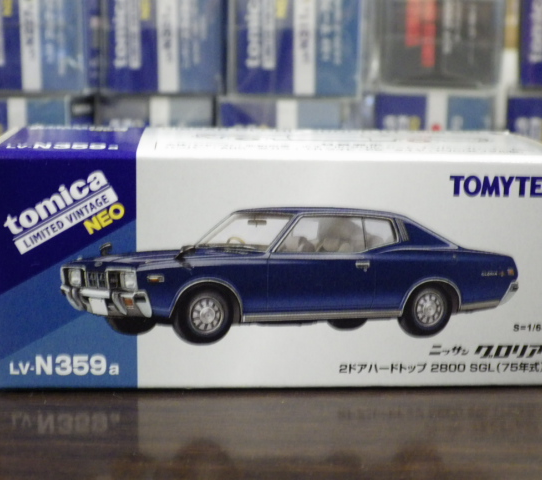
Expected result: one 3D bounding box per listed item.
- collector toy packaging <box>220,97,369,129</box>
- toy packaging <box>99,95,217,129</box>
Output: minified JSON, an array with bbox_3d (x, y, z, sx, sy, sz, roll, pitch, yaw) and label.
[{"bbox_3d":[0.004,-0.038,0.422,0.043,0.043,0.104,0,11,0],"label":"collector toy packaging"},{"bbox_3d":[-0.040,-0.039,0.431,0.043,0.043,0.104,0,11,0],"label":"toy packaging"}]

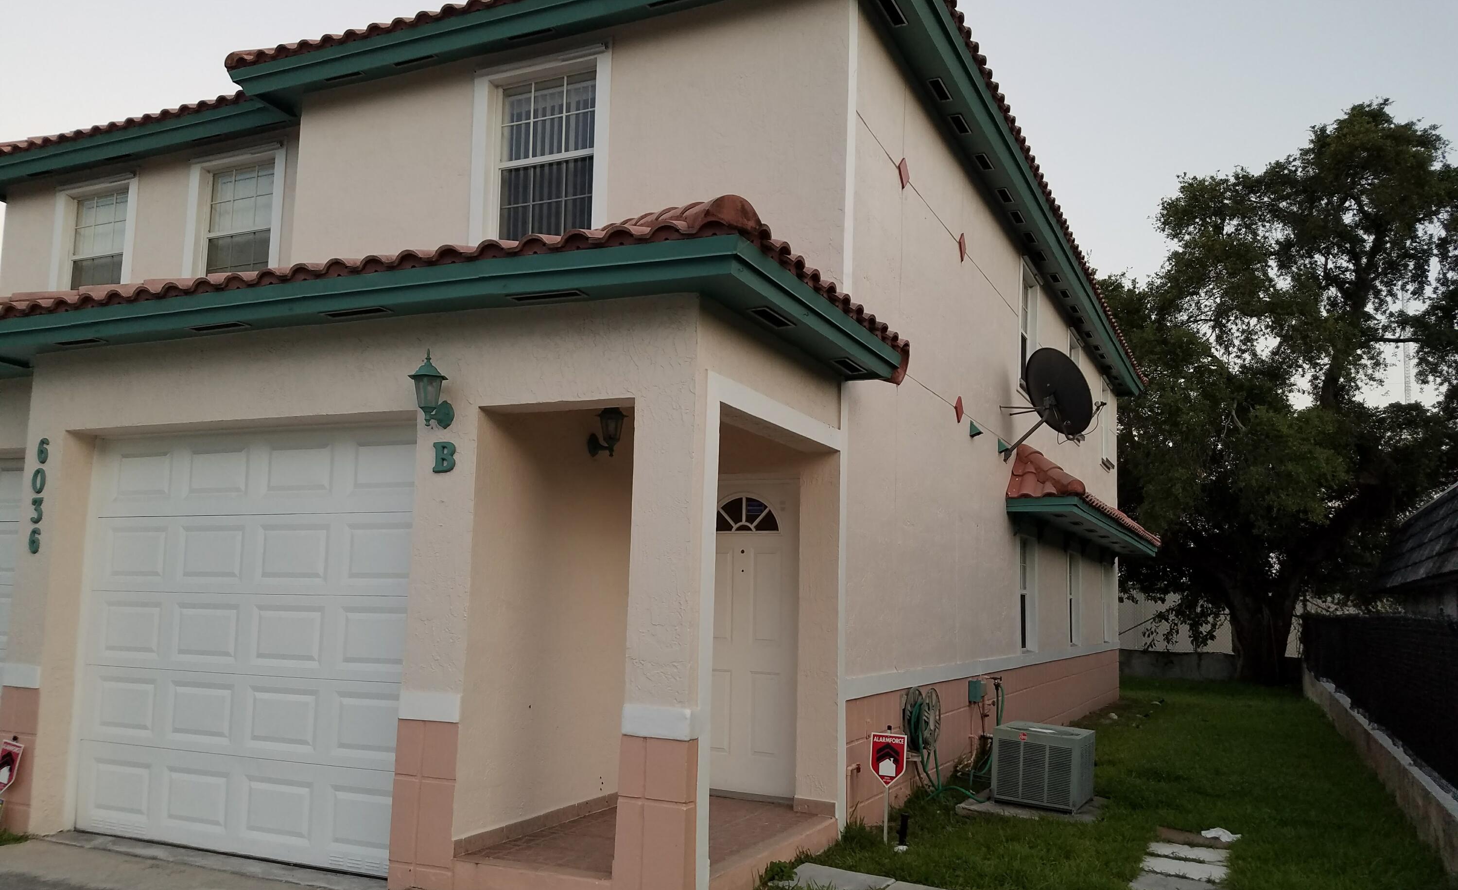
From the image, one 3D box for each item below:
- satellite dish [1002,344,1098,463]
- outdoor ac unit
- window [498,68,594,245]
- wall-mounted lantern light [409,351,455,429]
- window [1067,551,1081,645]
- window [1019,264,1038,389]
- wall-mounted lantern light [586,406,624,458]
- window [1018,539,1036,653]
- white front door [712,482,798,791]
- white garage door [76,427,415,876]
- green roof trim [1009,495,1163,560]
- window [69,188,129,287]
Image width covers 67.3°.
[{"bbox_3d":[3.401,-0.395,11.696,0.950,1.150,1.050,4,-9,-19],"label":"satellite dish"},{"bbox_3d":[2.406,2.429,8.317,0.610,0.540,0.670,-3,-10,29],"label":"outdoor ac unit"},{"bbox_3d":[-1.388,-2.156,8.285,0.973,1.370,0.120,-3,-9,26],"label":"window"},{"bbox_3d":[-1.499,-0.289,5.484,0.240,0.395,0.280,-3,-10,25],"label":"wall-mounted lantern light"},{"bbox_3d":[4.616,2.092,14.775,0.120,1.192,0.891,-3,-9,26],"label":"window"},{"bbox_3d":[3.669,-1.329,13.503,0.140,1.500,1.150,-3,-10,25],"label":"window"},{"bbox_3d":[-0.707,-0.114,6.550,0.235,0.370,0.200,-3,-9,26],"label":"wall-mounted lantern light"},{"bbox_3d":[3.186,1.614,11.837,0.120,1.206,0.836,-3,-9,26],"label":"window"},{"bbox_3d":[0.091,1.286,7.317,0.920,2.020,0.060,-3,-10,25],"label":"white front door"},{"bbox_3d":[-2.778,1.113,6.303,2.760,2.440,0.070,-3,-10,25],"label":"white garage door"},{"bbox_3d":[5.030,1.220,14.828,0.671,0.171,8.837,-3,-9,26],"label":"green roof trim"},{"bbox_3d":[-6.294,-1.869,10.981,0.973,1.343,0.120,-3,-9,26],"label":"window"}]

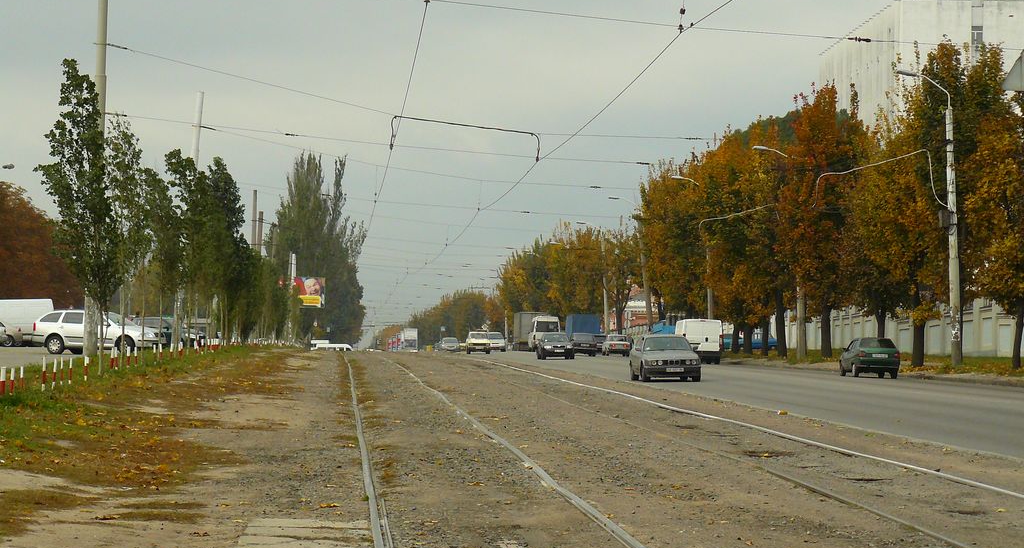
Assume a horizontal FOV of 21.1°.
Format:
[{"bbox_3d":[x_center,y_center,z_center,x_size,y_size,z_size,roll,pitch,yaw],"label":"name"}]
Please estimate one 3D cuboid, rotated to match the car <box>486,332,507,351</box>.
[{"bbox_3d":[-1.410,5.314,213.014,1.700,1.420,4.300,0,-1,-4],"label":"car"}]

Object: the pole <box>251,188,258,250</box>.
[{"bbox_3d":[-16.287,-0.472,173.000,0.360,9.800,0.360,0,-1,-4],"label":"pole"}]

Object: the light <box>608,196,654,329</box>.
[{"bbox_3d":[8.985,-0.056,206.000,3.200,11.400,0.500,0,-1,-4],"label":"light"}]

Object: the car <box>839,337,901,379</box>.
[{"bbox_3d":[12.520,2.937,96.814,1.670,1.410,4.000,0,-1,-4],"label":"car"}]

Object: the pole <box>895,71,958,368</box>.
[{"bbox_3d":[15.745,-2.098,104.000,2.350,11.200,0.450,0,-1,-4],"label":"pole"}]

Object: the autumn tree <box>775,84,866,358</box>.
[{"bbox_3d":[15.051,-2.557,134.000,4.300,13.100,4.500,0,-1,-4],"label":"autumn tree"}]

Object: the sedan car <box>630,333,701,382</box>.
[{"bbox_3d":[4.610,2.546,83.514,1.760,1.410,4.720,0,-1,-4],"label":"sedan car"}]

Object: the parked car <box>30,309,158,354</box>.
[{"bbox_3d":[-14.000,1.993,93.815,4.570,1.470,1.770,0,-1,16],"label":"parked car"}]

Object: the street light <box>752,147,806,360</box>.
[{"bbox_3d":[13.521,-1.085,138.800,2.650,10.800,0.450,0,-1,-4],"label":"street light"}]

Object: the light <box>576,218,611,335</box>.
[{"bbox_3d":[7.174,0.919,240.700,2.800,11.000,0.450,0,-1,-4],"label":"light"}]

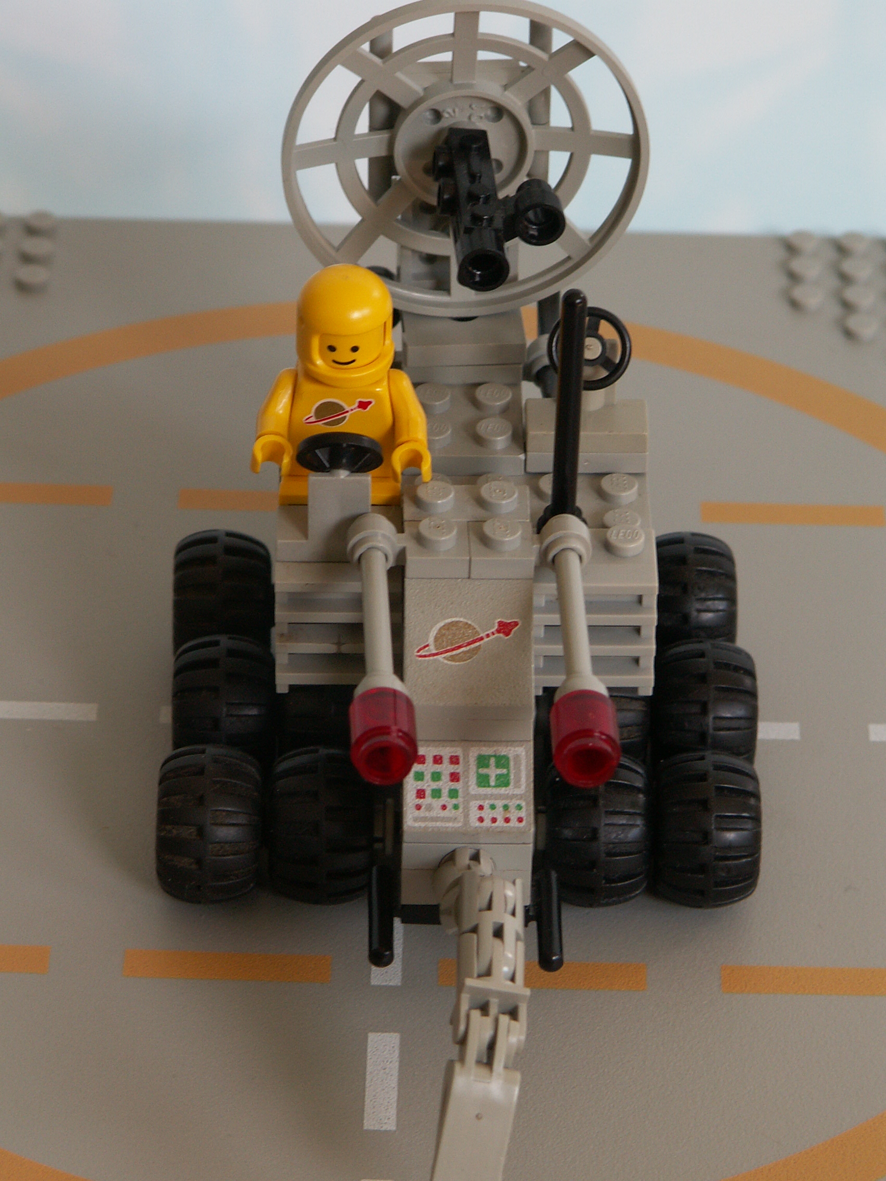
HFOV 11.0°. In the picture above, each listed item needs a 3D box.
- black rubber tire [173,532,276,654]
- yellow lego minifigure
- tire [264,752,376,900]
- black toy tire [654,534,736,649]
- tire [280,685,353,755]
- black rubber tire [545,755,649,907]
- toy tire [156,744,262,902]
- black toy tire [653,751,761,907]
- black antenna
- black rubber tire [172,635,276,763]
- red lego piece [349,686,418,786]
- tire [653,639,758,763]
[{"bbox_3d":[-0.030,0.002,0.629,0.013,0.021,0.021,0,35,-1],"label":"black rubber tire"},{"bbox_3d":[-0.013,-0.024,0.585,0.023,0.034,0.018,0,23,-1],"label":"yellow lego minifigure"},{"bbox_3d":[-0.016,0.030,0.590,0.013,0.020,0.020,0,36,-1],"label":"tire"},{"bbox_3d":[0.034,0.002,0.630,0.013,0.020,0.020,0,36,-1],"label":"black toy tire"},{"bbox_3d":[-0.015,0.016,0.609,0.013,0.021,0.021,0,35,-1],"label":"tire"},{"bbox_3d":[0.020,0.031,0.590,0.013,0.020,0.020,0,36,-1],"label":"black rubber tire"},{"bbox_3d":[-0.030,0.030,0.589,0.013,0.021,0.021,0,35,-1],"label":"toy tire"},{"bbox_3d":[0.034,0.031,0.591,0.013,0.020,0.020,0,36,-1],"label":"black toy tire"},{"bbox_3d":[0.016,-0.022,0.578,0.007,0.036,0.007,1,35,-2],"label":"black antenna"},{"bbox_3d":[-0.029,0.016,0.608,0.013,0.021,0.021,0,35,-1],"label":"black rubber tire"},{"bbox_3d":[-0.007,0.017,0.543,0.008,0.008,0.010,-1,36,-3],"label":"red lego piece"},{"bbox_3d":[0.035,0.016,0.610,0.013,0.020,0.020,0,36,-1],"label":"tire"}]

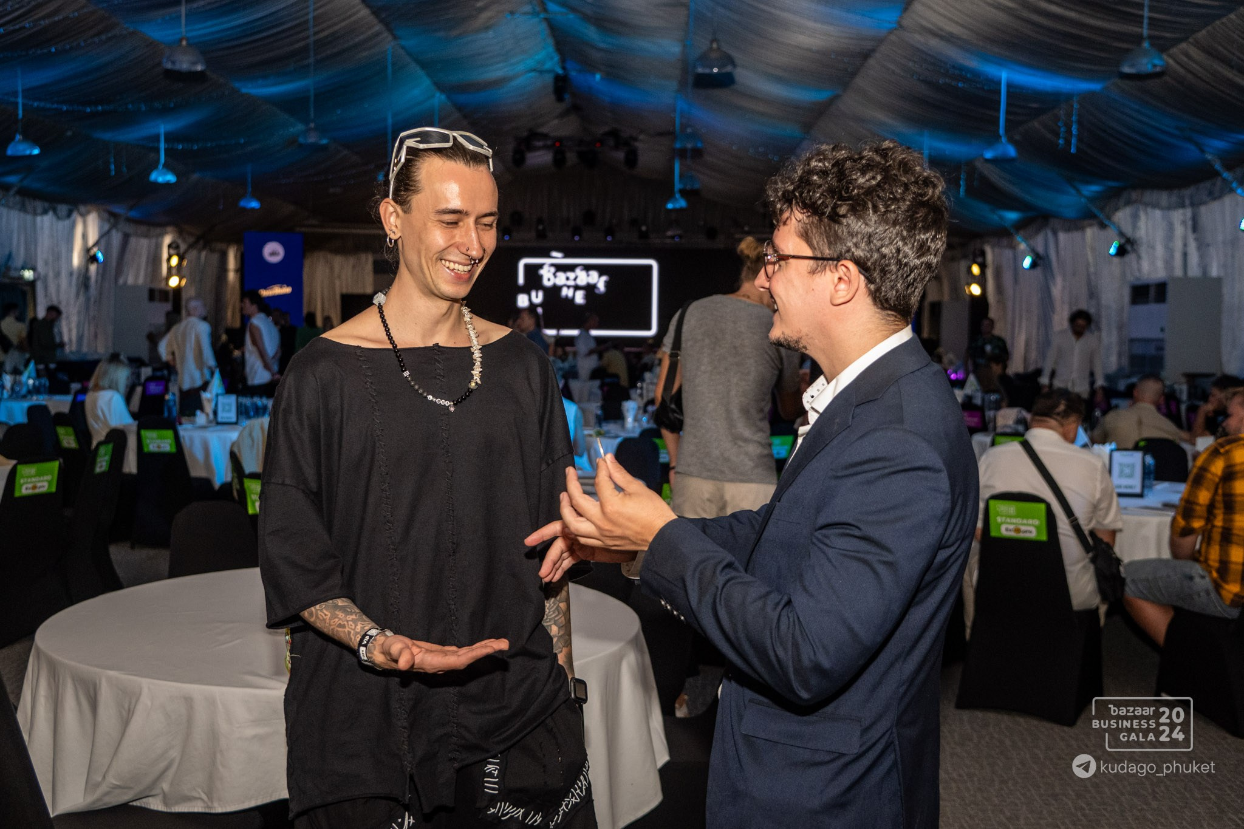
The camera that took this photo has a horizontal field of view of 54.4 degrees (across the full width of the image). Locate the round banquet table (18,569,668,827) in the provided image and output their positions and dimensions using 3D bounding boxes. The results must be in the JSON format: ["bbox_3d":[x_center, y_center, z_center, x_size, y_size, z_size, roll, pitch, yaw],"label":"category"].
[{"bbox_3d":[-0.715,0.899,3.248,1.600,0.760,1.600,1,3,0],"label":"round banquet table"}]

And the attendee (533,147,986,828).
[{"bbox_3d":[0.169,0.536,1.547,0.550,1.760,0.520,2,4,15],"label":"attendee"}]

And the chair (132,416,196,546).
[{"bbox_3d":[-3.110,0.452,8.470,0.470,0.910,0.560,1,4,2],"label":"chair"}]

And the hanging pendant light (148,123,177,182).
[{"bbox_3d":[-7.587,-4.309,20.000,0.450,1.000,0.450,1,5,0],"label":"hanging pendant light"}]

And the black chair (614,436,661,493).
[{"bbox_3d":[0.077,0.608,7.073,0.460,0.910,0.560,1,4,0],"label":"black chair"}]

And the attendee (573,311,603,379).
[{"bbox_3d":[-0.444,-0.349,15.055,0.420,1.850,0.420,1,3,3],"label":"attendee"}]

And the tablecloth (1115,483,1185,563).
[{"bbox_3d":[2.807,0.661,6.271,1.580,0.500,1.580,1,4,0],"label":"tablecloth"}]

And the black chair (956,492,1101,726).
[{"bbox_3d":[1.759,0.765,5.127,0.470,0.915,0.560,3,4,30],"label":"black chair"}]

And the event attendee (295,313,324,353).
[{"bbox_3d":[-4.137,-0.456,16.054,0.480,1.820,0.320,1,3,-6],"label":"event attendee"}]

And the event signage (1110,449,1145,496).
[{"bbox_3d":[2.537,0.293,6.025,0.168,0.232,0.050,3,5,23],"label":"event signage"}]

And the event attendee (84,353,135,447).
[{"bbox_3d":[-4.281,0.102,10.251,0.500,1.240,0.720,5,7,42],"label":"event attendee"}]

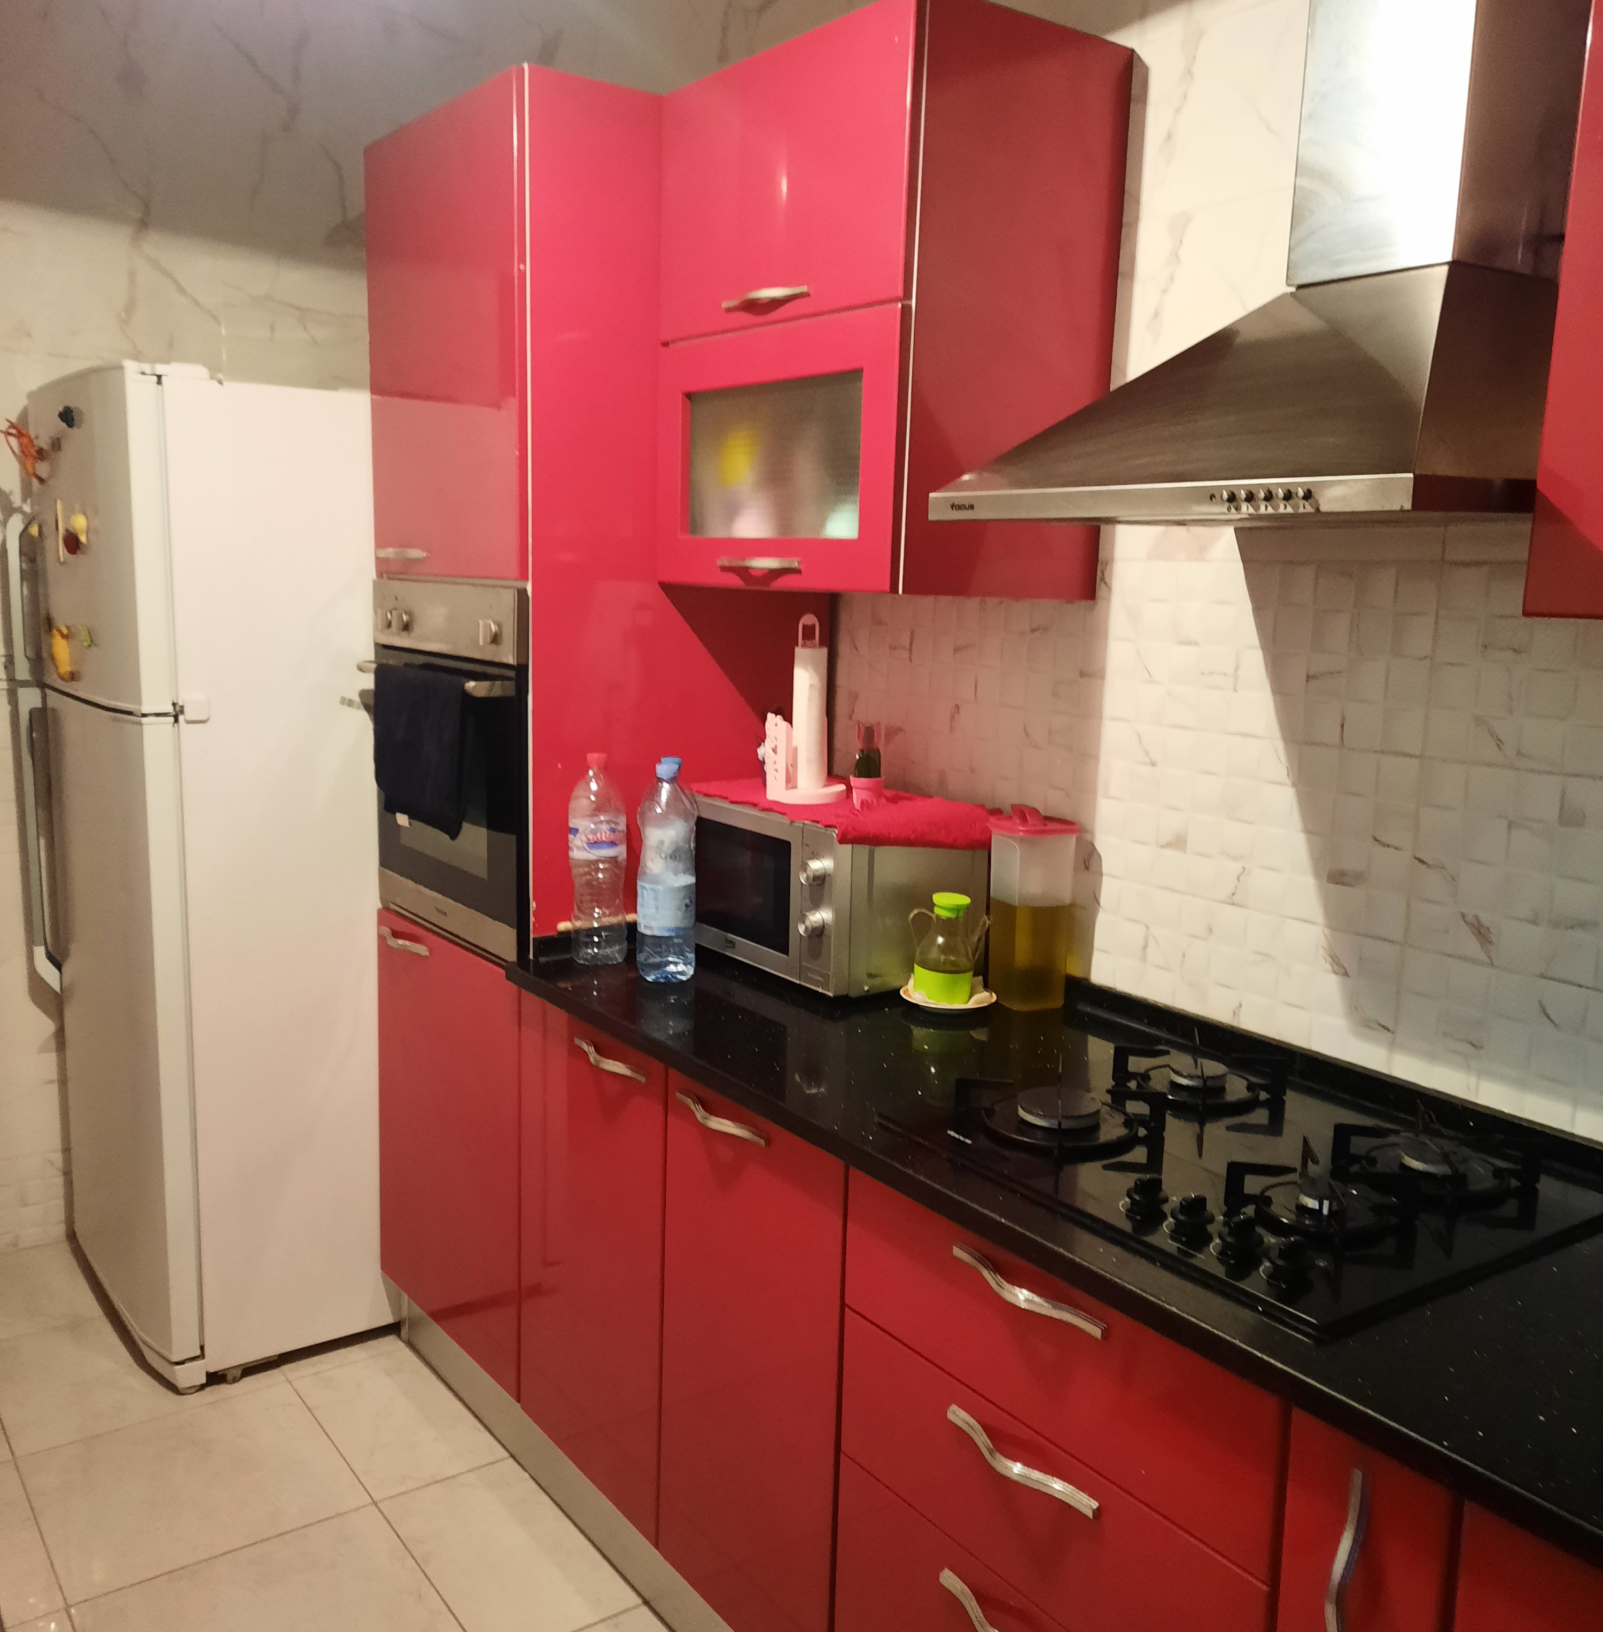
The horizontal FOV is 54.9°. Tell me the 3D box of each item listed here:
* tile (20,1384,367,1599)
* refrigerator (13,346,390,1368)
[{"bbox_3d":[-1.016,1.102,2.570,0.457,0.010,0.457,-5,12,-35],"label":"tile"},{"bbox_3d":[-1.085,0.082,3.107,0.720,1.830,0.700,-6,12,-38],"label":"refrigerator"}]

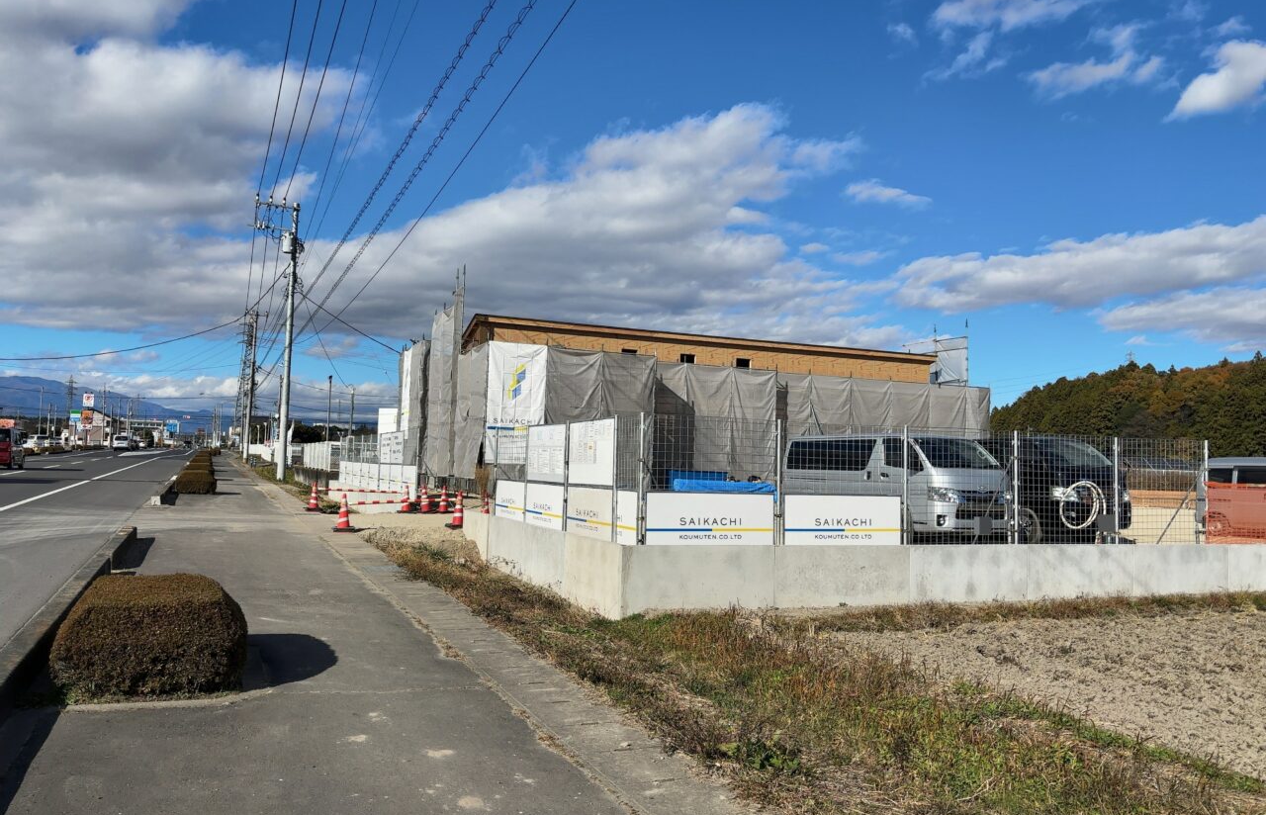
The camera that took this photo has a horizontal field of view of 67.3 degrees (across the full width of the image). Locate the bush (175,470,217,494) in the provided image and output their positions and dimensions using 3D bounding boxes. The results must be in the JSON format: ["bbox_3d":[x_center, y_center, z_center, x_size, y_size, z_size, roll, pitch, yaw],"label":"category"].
[{"bbox_3d":[-14.755,2.541,32.166,1.220,0.670,1.500,3,-4,-24],"label":"bush"}]

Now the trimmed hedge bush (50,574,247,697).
[{"bbox_3d":[-3.247,1.506,6.523,1.100,0.540,1.450,3,-4,-24],"label":"trimmed hedge bush"}]

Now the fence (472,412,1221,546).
[{"bbox_3d":[3.177,1.278,15.676,9.620,1.680,6.250,3,-4,-21],"label":"fence"}]

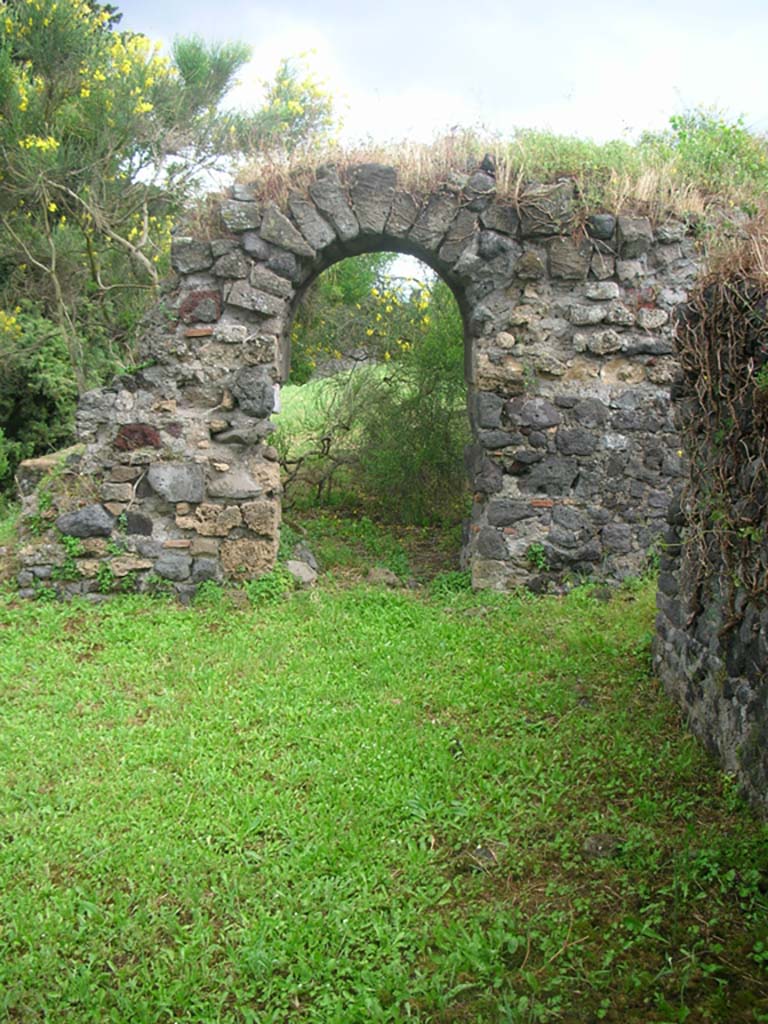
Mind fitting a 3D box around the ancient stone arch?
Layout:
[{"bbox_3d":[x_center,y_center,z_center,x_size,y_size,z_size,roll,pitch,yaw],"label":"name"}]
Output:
[{"bbox_3d":[-0.250,-0.996,8.110,5.100,3.200,0.850,0,6,0],"label":"ancient stone arch"}]

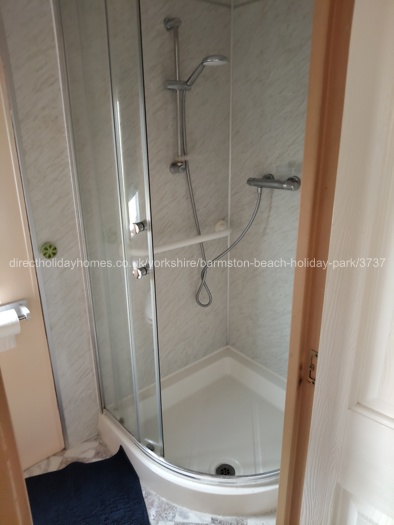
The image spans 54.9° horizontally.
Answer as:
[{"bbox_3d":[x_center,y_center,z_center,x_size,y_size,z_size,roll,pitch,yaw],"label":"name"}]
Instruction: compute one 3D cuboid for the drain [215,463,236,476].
[{"bbox_3d":[0.121,0.882,1.591,0.084,0.012,0.084,-1,18,0],"label":"drain"}]

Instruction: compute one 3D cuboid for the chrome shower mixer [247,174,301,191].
[{"bbox_3d":[0.370,-0.378,1.809,0.078,0.065,0.285,-15,23,-37],"label":"chrome shower mixer"}]

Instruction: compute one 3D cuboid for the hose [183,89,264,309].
[{"bbox_3d":[0.131,-0.260,1.902,0.370,1.100,0.140,-1,19,1],"label":"hose"}]

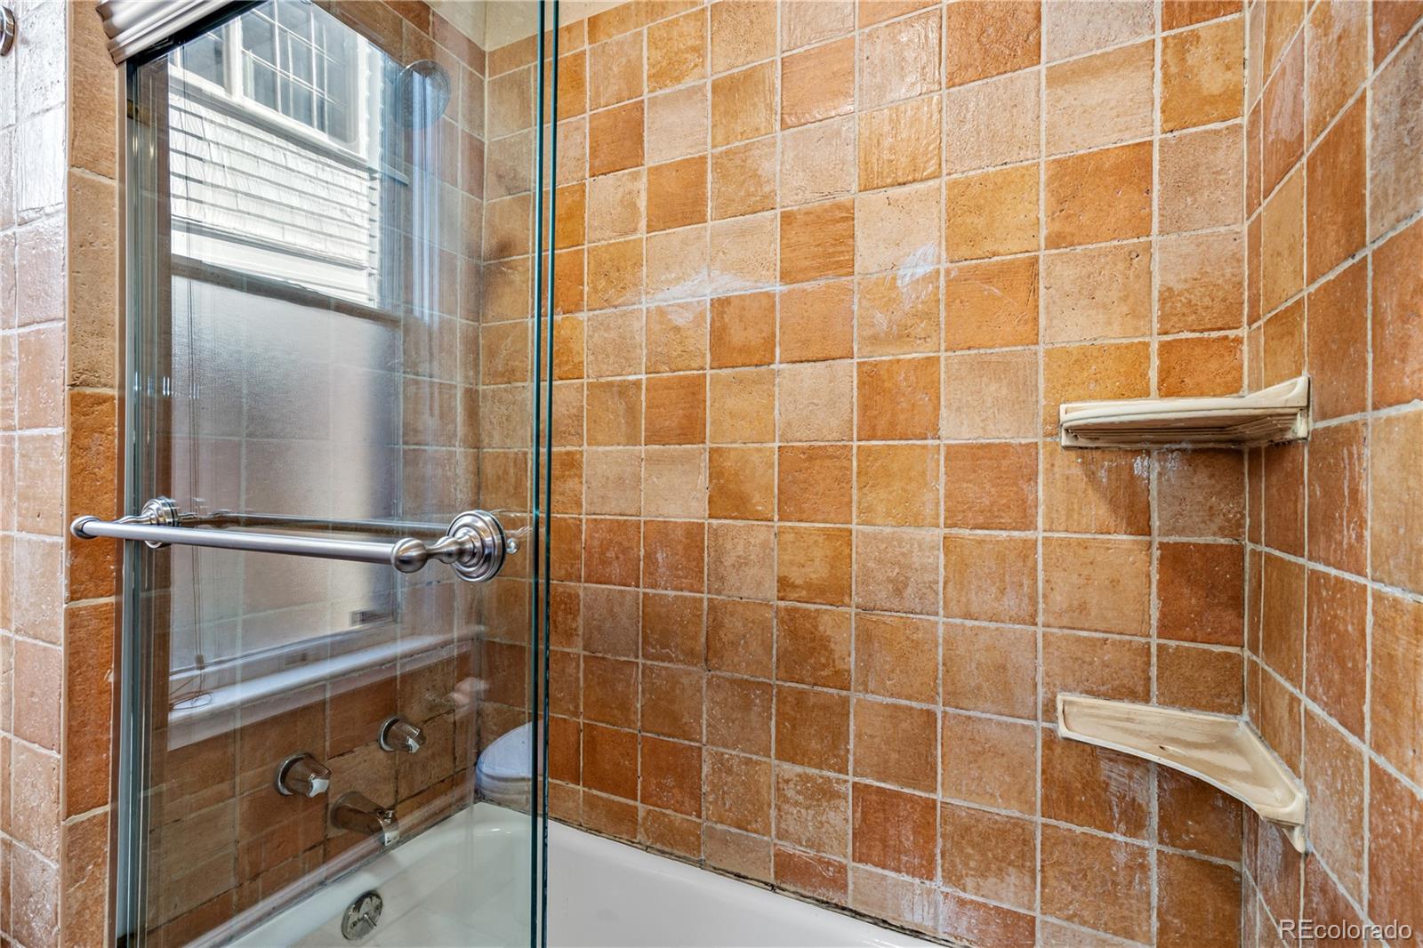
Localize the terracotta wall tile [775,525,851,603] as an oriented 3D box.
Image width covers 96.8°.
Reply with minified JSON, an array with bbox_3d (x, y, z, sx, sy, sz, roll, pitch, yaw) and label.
[{"bbox_3d":[0.195,0.173,1.195,0.144,0.147,0.011,0,0,26],"label":"terracotta wall tile"}]

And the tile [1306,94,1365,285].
[{"bbox_3d":[0.647,-0.285,0.647,0.012,0.144,0.138,0,0,26],"label":"tile"}]

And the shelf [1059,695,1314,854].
[{"bbox_3d":[0.612,0.387,0.862,0.237,0.079,0.228,0,0,26],"label":"shelf"}]

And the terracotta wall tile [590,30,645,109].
[{"bbox_3d":[-0.210,-0.905,1.425,0.146,0.143,0.012,0,-1,26],"label":"terracotta wall tile"}]

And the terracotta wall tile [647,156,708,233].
[{"bbox_3d":[-0.071,-0.594,1.353,0.145,0.142,0.012,0,-1,26],"label":"terracotta wall tile"}]

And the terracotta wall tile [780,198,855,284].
[{"bbox_3d":[0.203,-0.444,1.216,0.145,0.144,0.012,0,-1,26],"label":"terracotta wall tile"}]

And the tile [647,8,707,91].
[{"bbox_3d":[-0.069,-0.891,1.336,0.146,0.145,0.012,0,0,26],"label":"tile"}]

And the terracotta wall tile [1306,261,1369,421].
[{"bbox_3d":[0.647,-0.132,0.650,0.010,0.146,0.142,0,0,26],"label":"terracotta wall tile"}]

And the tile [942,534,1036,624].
[{"bbox_3d":[0.466,0.174,1.060,0.145,0.147,0.011,0,0,26],"label":"tile"}]

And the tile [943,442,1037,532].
[{"bbox_3d":[0.471,0.022,1.069,0.146,0.147,0.010,0,0,26],"label":"tile"}]

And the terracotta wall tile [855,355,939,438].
[{"bbox_3d":[0.337,-0.134,1.146,0.145,0.145,0.012,0,-1,26],"label":"terracotta wall tile"}]

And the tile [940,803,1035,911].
[{"bbox_3d":[0.466,0.638,1.065,0.146,0.147,0.010,0,0,26],"label":"tile"}]

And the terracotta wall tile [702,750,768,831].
[{"bbox_3d":[0.056,0.636,1.268,0.145,0.147,0.010,0,0,26],"label":"terracotta wall tile"}]

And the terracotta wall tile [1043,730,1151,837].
[{"bbox_3d":[0.600,0.478,0.990,0.146,0.140,0.012,0,-1,26],"label":"terracotta wall tile"}]

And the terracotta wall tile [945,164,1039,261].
[{"bbox_3d":[0.477,-0.442,1.081,0.146,0.143,0.012,0,-1,26],"label":"terracotta wall tile"}]

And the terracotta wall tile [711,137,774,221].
[{"bbox_3d":[0.066,-0.589,1.266,0.144,0.144,0.011,0,0,26],"label":"terracotta wall tile"}]

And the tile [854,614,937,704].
[{"bbox_3d":[0.333,0.331,1.143,0.145,0.144,0.012,0,-1,26],"label":"tile"}]

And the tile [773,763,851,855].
[{"bbox_3d":[0.192,0.637,1.201,0.146,0.147,0.010,0,0,26],"label":"tile"}]

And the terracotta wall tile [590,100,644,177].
[{"bbox_3d":[-0.207,-0.742,1.404,0.146,0.141,0.012,0,-1,26],"label":"terracotta wall tile"}]

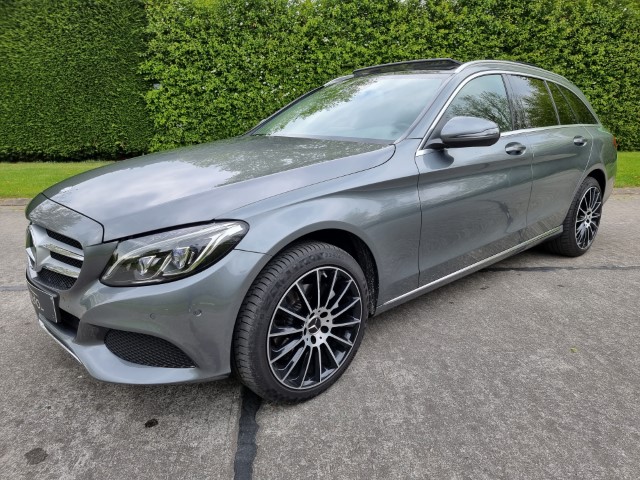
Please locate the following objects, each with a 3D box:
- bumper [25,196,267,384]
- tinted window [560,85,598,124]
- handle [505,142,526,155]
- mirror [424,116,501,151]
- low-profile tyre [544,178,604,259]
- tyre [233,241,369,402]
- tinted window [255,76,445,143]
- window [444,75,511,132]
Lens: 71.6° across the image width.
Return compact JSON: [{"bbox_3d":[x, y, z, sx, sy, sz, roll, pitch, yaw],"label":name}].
[{"bbox_3d":[-0.986,0.114,2.066,0.610,0.630,1.790,-14,20,-38],"label":"bumper"},{"bbox_3d":[2.073,-1.069,3.526,0.580,0.330,0.060,-15,-4,-42],"label":"tinted window"},{"bbox_3d":[1.129,-0.528,2.559,0.240,0.060,0.050,-14,20,-38],"label":"handle"},{"bbox_3d":[0.699,-0.527,2.154,0.210,0.160,0.250,-14,20,-38],"label":"mirror"},{"bbox_3d":[2.085,-0.196,3.626,0.655,0.655,0.240,-14,20,-38],"label":"low-profile tyre"},{"bbox_3d":[-0.071,0.330,1.854,0.655,0.655,0.230,-14,20,-40],"label":"tyre"},{"bbox_3d":[0.095,-0.816,2.775,0.850,0.130,1.370,-43,36,-25],"label":"tinted window"},{"bbox_3d":[0.877,-0.766,2.540,0.860,0.430,0.050,-14,-5,-38],"label":"window"}]

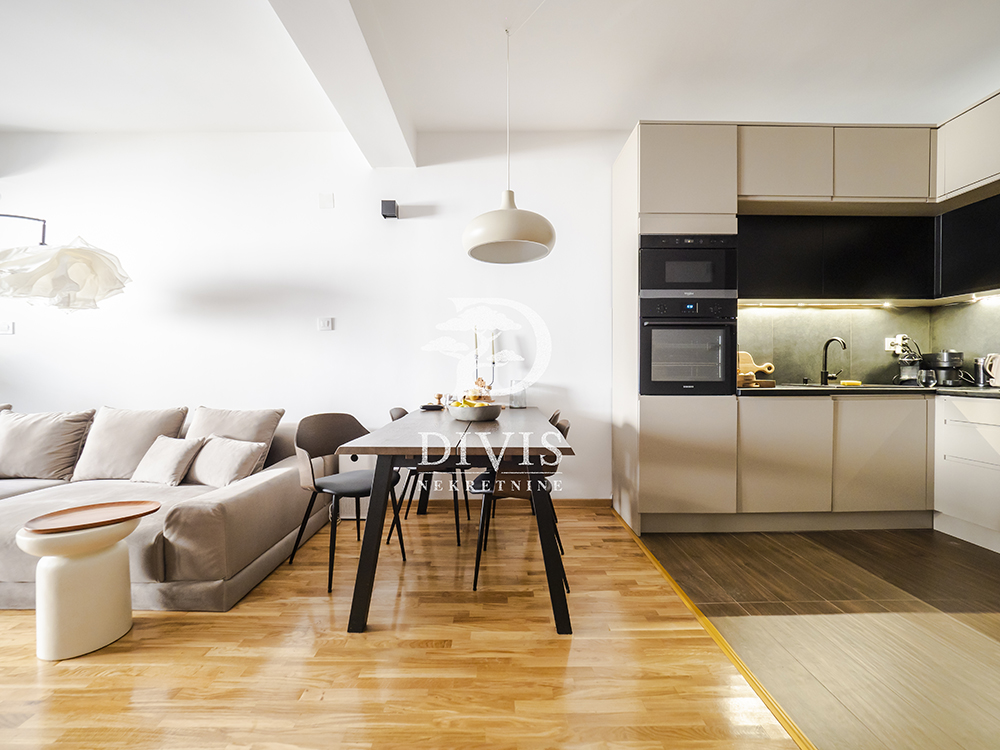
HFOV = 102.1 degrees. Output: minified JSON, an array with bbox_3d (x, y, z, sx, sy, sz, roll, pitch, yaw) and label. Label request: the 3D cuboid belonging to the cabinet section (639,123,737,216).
[{"bbox_3d":[1.133,-1.244,2.723,0.600,0.557,0.550,0,0,-2],"label":"cabinet section"}]

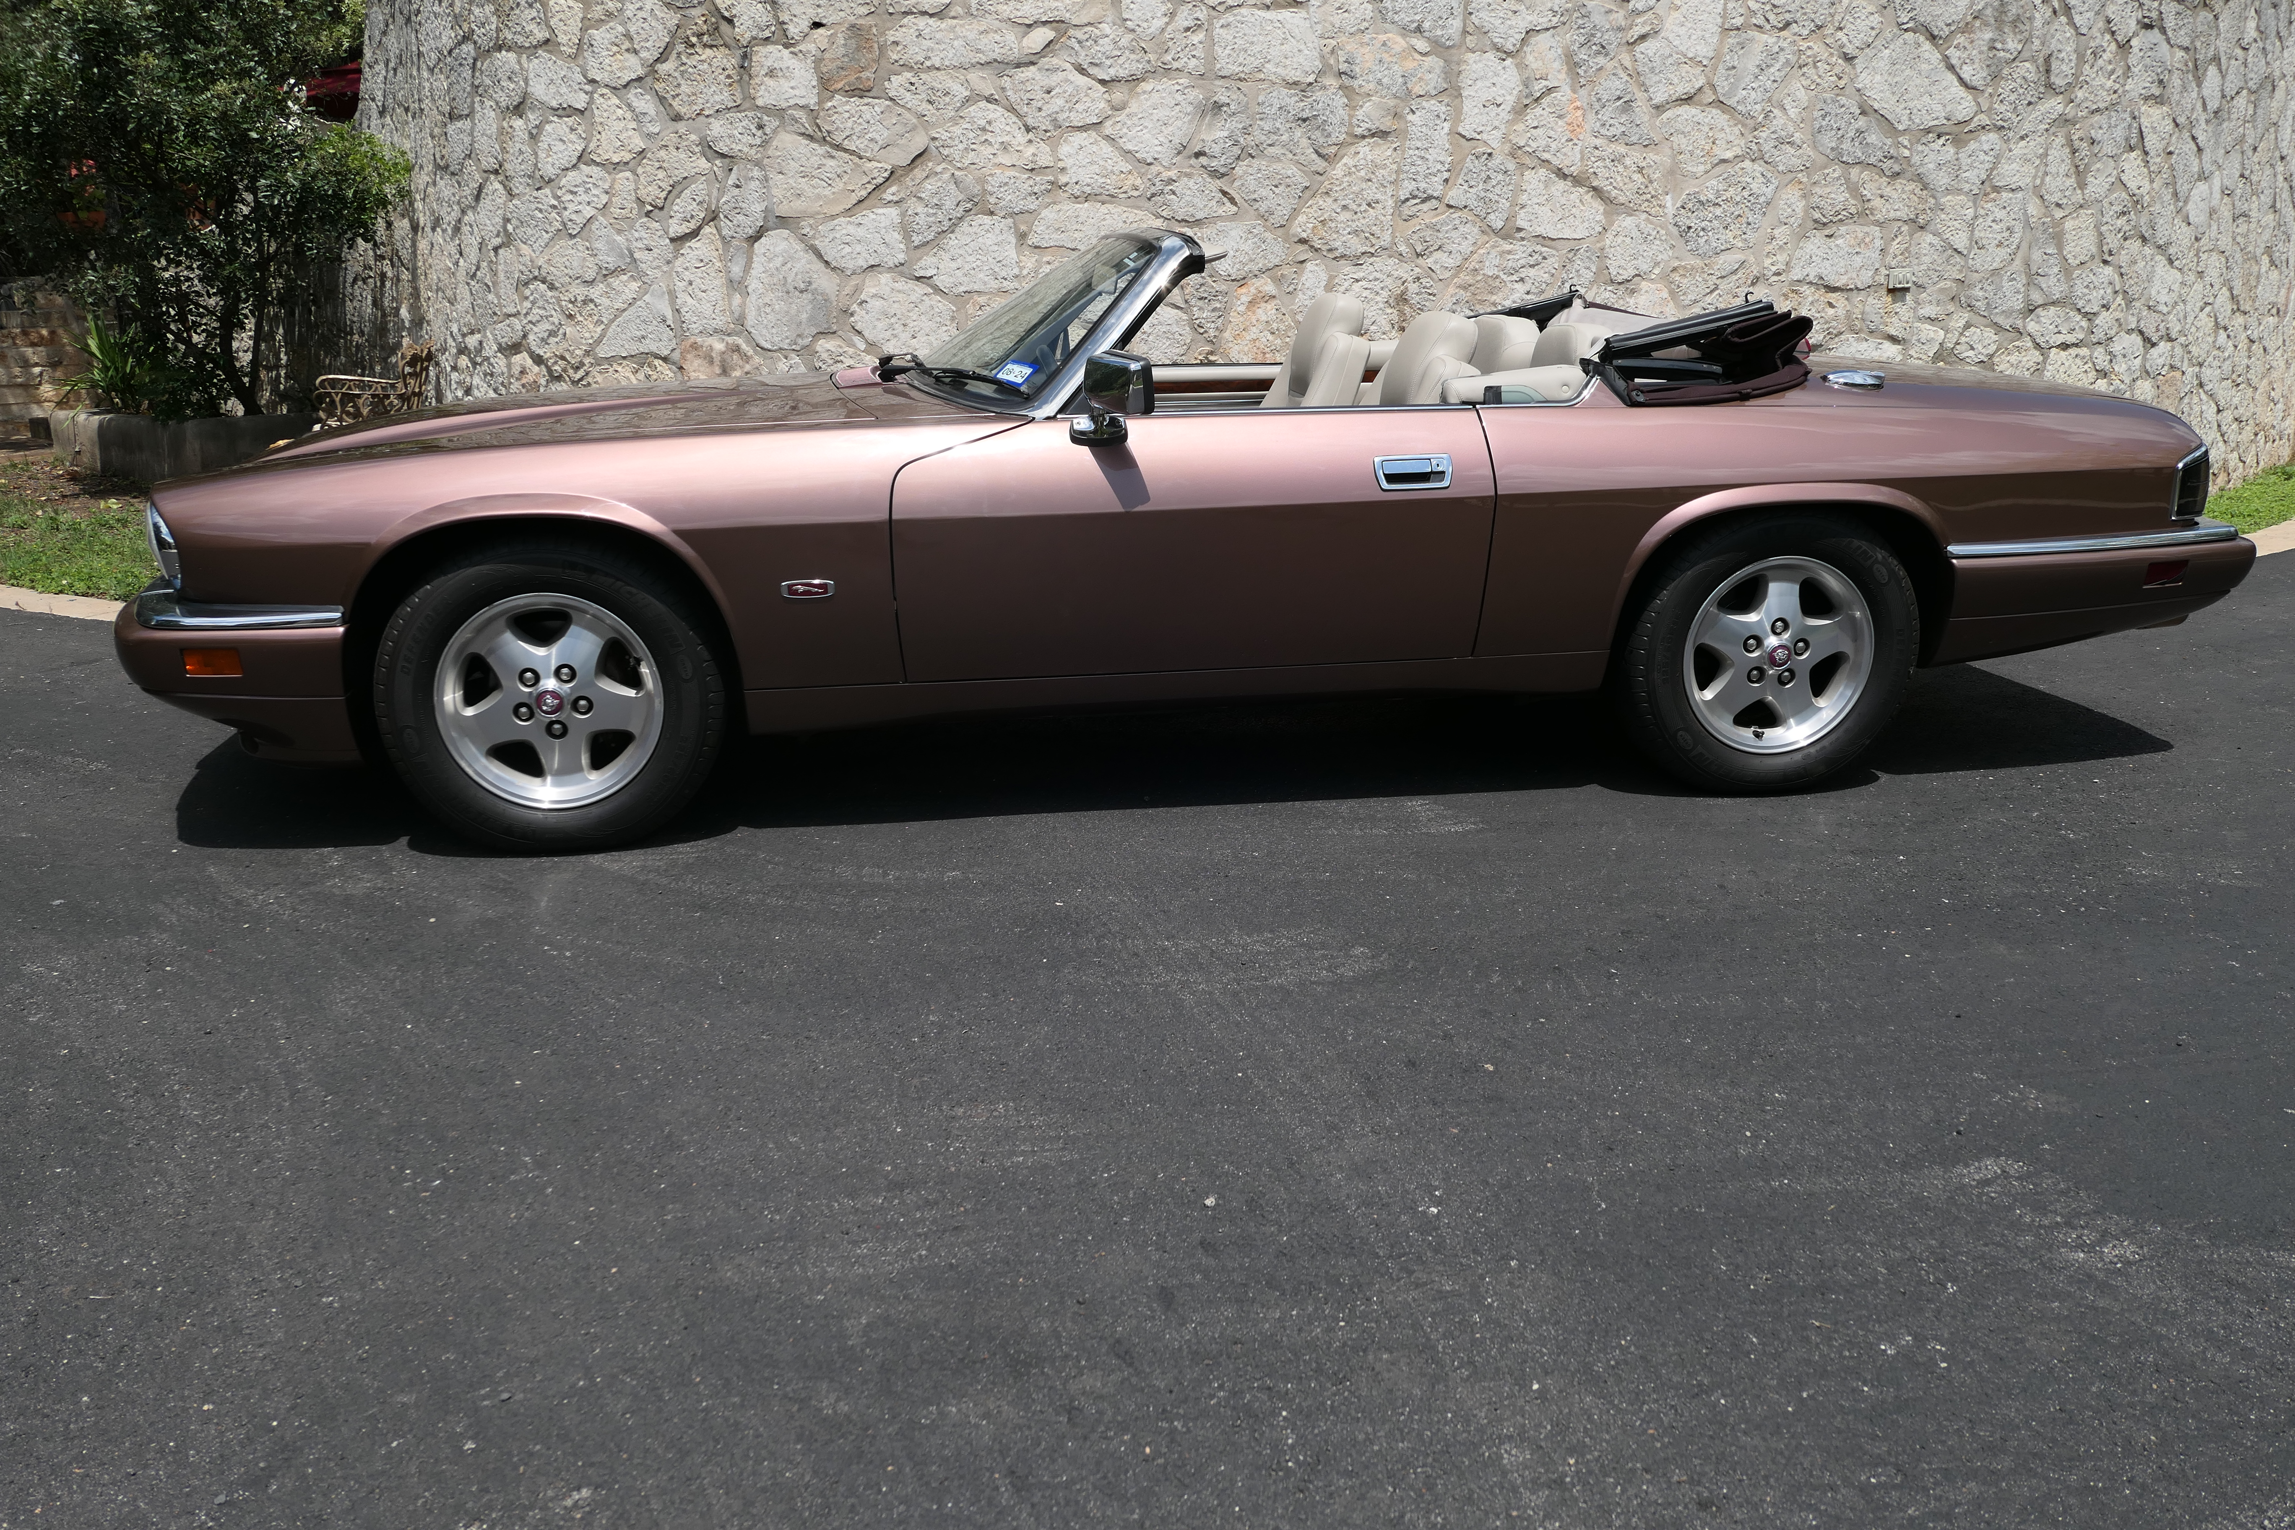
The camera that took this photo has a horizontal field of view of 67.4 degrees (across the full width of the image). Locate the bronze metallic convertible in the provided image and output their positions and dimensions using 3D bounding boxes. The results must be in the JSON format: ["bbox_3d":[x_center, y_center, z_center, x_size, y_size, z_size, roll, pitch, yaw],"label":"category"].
[{"bbox_3d":[0.176,-0.710,4.327,4.820,1.225,1.830,-3,17,-8],"label":"bronze metallic convertible"}]

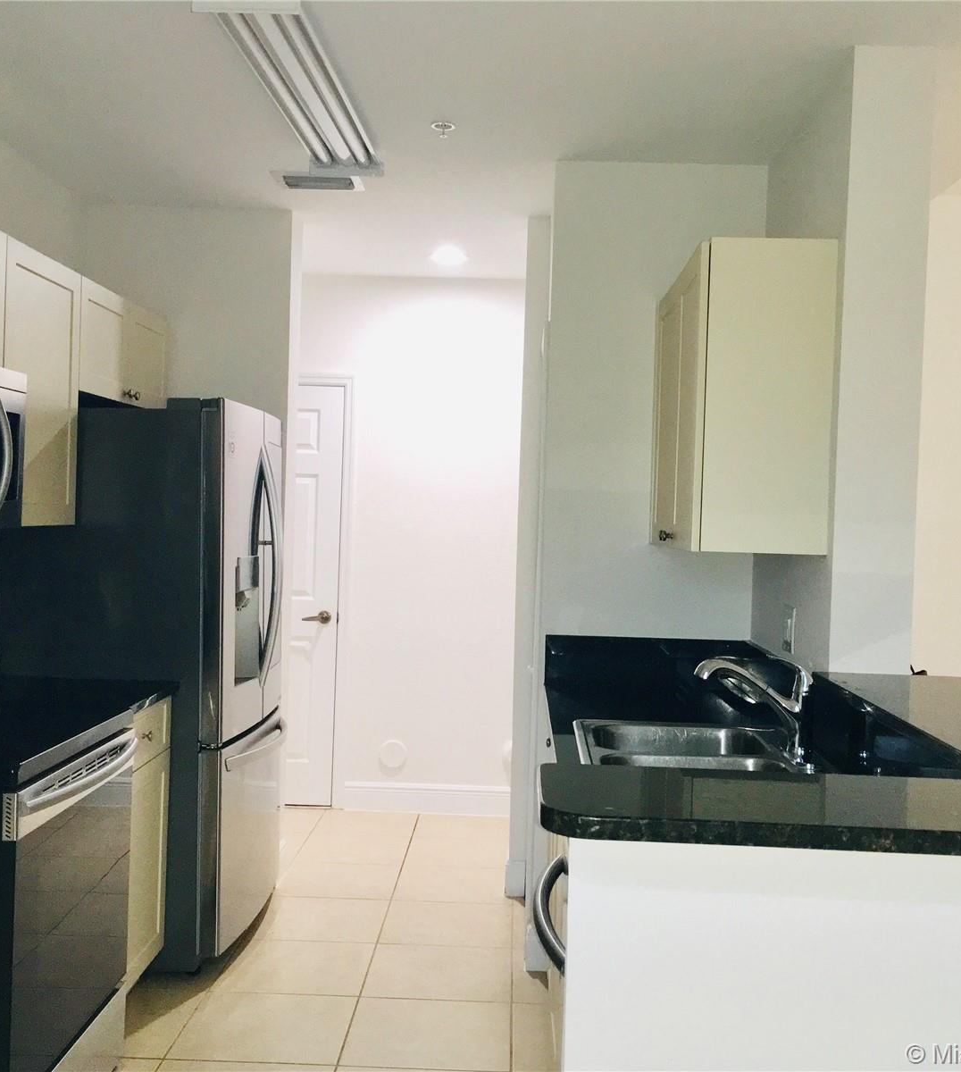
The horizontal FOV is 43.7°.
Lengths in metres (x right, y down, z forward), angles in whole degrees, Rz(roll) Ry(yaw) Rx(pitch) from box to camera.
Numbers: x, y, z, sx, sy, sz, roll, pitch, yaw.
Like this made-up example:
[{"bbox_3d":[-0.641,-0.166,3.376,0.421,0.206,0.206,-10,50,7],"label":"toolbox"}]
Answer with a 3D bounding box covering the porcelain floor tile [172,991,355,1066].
[{"bbox_3d":[-0.592,1.377,3.357,0.446,0.010,0.439,2,1,2],"label":"porcelain floor tile"}]

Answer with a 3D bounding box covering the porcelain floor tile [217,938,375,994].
[{"bbox_3d":[-0.581,1.374,3.810,0.451,0.010,0.451,2,1,2],"label":"porcelain floor tile"}]

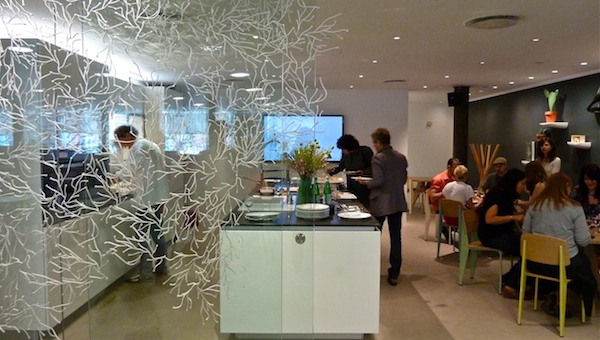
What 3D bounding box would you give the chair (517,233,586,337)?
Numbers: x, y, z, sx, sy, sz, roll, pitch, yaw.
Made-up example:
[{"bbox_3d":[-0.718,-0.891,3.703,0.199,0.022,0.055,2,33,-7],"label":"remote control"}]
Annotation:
[{"bbox_3d":[2.268,0.984,3.912,0.490,0.820,0.430,-3,5,-41],"label":"chair"}]

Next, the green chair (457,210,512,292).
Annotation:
[{"bbox_3d":[2.043,0.865,4.729,0.490,0.820,0.420,3,5,40],"label":"green chair"}]

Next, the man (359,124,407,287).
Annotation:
[{"bbox_3d":[0.950,0.398,4.899,0.460,1.730,0.520,4,5,42],"label":"man"}]

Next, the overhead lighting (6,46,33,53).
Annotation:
[{"bbox_3d":[-2.832,-1.218,4.393,0.240,0.030,0.240,0,4,0],"label":"overhead lighting"}]

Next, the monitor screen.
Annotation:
[{"bbox_3d":[0.065,-0.570,8.053,1.520,0.890,0.080,0,4,0],"label":"monitor screen"}]

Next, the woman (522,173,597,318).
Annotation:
[{"bbox_3d":[2.439,0.717,4.016,0.740,1.340,0.510,-3,5,-35],"label":"woman"}]

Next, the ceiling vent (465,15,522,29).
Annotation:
[{"bbox_3d":[1.550,-1.155,3.428,0.460,0.050,0.460,0,4,0],"label":"ceiling vent"}]

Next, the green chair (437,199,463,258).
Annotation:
[{"bbox_3d":[2.250,0.836,6.147,0.490,0.820,0.430,-3,5,-38],"label":"green chair"}]

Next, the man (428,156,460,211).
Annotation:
[{"bbox_3d":[2.548,0.518,7.035,0.760,1.340,0.520,3,5,35],"label":"man"}]

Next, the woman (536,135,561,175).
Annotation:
[{"bbox_3d":[3.215,0.441,5.641,0.460,1.680,0.320,2,4,25],"label":"woman"}]

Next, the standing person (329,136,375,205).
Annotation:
[{"bbox_3d":[0.750,0.342,5.988,0.620,1.690,0.560,-2,5,-30],"label":"standing person"}]

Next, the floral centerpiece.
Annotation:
[{"bbox_3d":[0.070,0.030,4.563,0.480,0.670,0.460,0,4,0],"label":"floral centerpiece"}]

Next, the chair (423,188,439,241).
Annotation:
[{"bbox_3d":[2.294,0.717,6.872,0.490,0.820,0.420,4,5,43],"label":"chair"}]

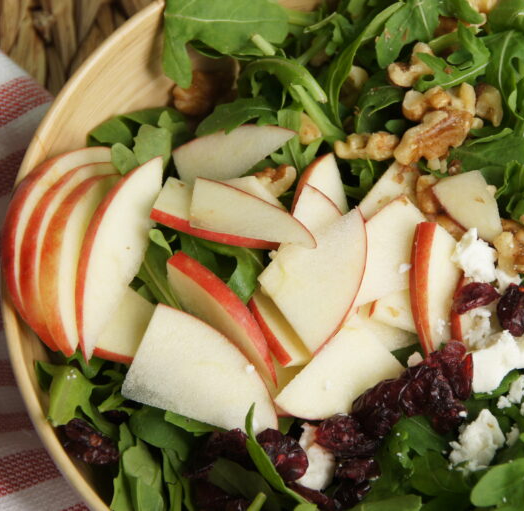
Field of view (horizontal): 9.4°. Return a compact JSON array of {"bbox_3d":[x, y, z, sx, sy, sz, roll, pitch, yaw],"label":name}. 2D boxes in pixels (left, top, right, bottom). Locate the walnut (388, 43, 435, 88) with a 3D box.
[{"bbox_3d":[0.049,-0.062,1.048,0.017,0.011,0.012,-38,69,-21],"label":"walnut"}]

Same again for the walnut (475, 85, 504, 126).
[{"bbox_3d":[0.074,-0.049,1.042,0.009,0.010,0.013,-10,61,-9],"label":"walnut"}]

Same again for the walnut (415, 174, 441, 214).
[{"bbox_3d":[0.058,-0.021,1.085,0.016,0.011,0.018,0,62,0],"label":"walnut"}]

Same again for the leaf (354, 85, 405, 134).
[{"bbox_3d":[0.041,-0.051,1.113,0.020,0.012,0.016,-27,65,-14],"label":"leaf"}]

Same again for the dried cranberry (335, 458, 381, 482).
[{"bbox_3d":[0.031,0.070,1.046,0.016,0.008,0.008,-4,62,-2],"label":"dried cranberry"}]

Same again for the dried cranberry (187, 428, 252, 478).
[{"bbox_3d":[-0.013,0.061,0.980,0.019,0.010,0.014,-15,62,-11],"label":"dried cranberry"}]

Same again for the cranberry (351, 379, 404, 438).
[{"bbox_3d":[0.038,0.050,1.047,0.020,0.011,0.014,-37,68,-18],"label":"cranberry"}]

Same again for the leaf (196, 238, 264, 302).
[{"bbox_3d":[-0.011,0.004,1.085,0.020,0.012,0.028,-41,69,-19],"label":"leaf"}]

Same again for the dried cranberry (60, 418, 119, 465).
[{"bbox_3d":[-0.057,0.061,1.057,0.020,0.009,0.012,27,65,14],"label":"dried cranberry"}]

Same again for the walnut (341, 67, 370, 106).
[{"bbox_3d":[0.032,-0.059,1.121,0.015,0.011,0.016,0,62,0],"label":"walnut"}]

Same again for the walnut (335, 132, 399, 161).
[{"bbox_3d":[0.036,-0.037,1.098,0.021,0.010,0.011,-3,62,-1],"label":"walnut"}]

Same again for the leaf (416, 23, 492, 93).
[{"bbox_3d":[0.062,-0.064,1.047,0.025,0.008,0.017,-20,63,-14],"label":"leaf"}]

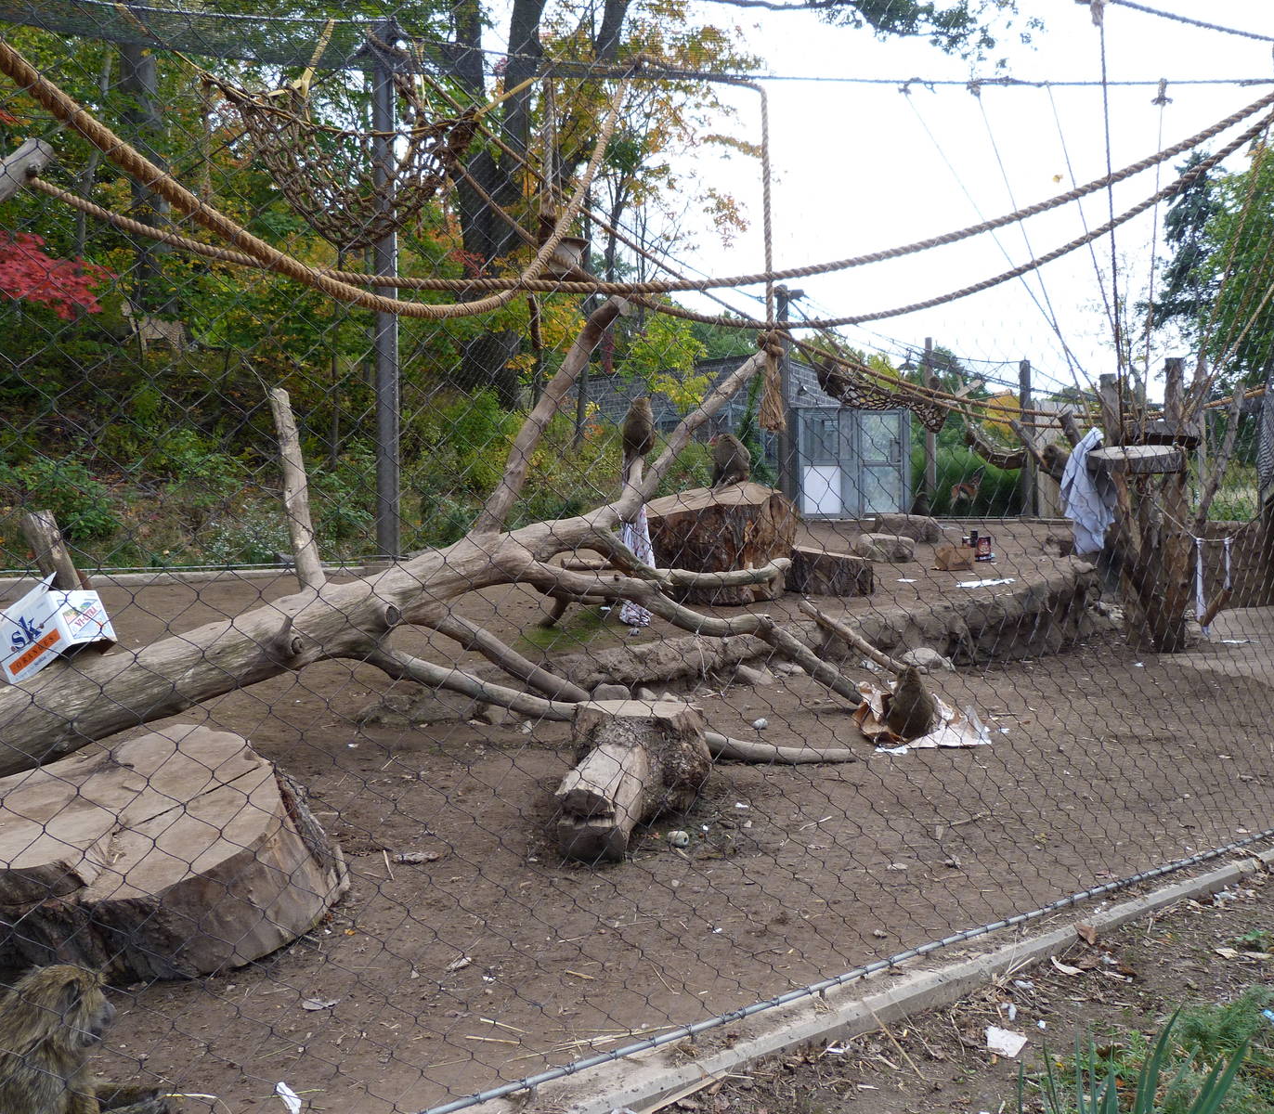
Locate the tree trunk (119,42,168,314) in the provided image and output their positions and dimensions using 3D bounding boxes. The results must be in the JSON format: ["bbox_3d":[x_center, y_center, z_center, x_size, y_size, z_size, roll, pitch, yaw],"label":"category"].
[{"bbox_3d":[-8.805,-6.755,19.269,0.660,4.904,0.660,0,5,0],"label":"tree trunk"}]

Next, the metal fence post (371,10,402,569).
[{"bbox_3d":[-2.472,-2.550,10.558,0.220,5.135,0.220,-2,6,-30],"label":"metal fence post"}]

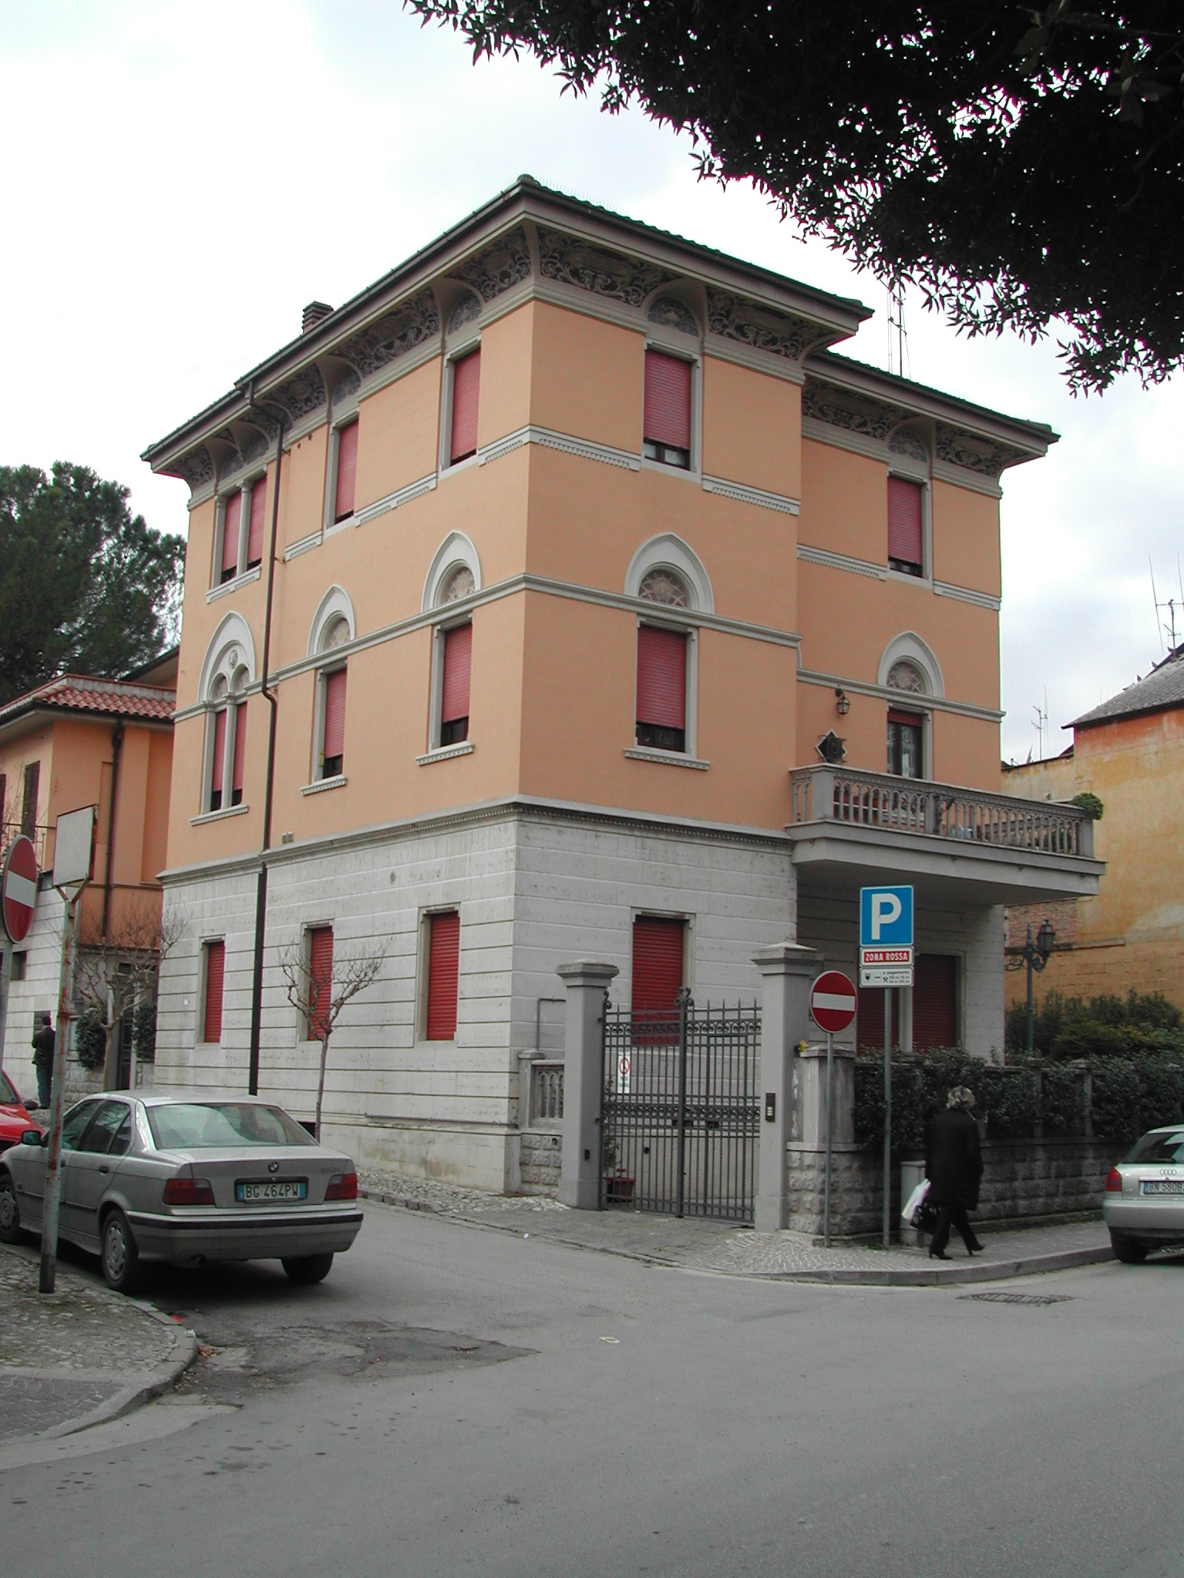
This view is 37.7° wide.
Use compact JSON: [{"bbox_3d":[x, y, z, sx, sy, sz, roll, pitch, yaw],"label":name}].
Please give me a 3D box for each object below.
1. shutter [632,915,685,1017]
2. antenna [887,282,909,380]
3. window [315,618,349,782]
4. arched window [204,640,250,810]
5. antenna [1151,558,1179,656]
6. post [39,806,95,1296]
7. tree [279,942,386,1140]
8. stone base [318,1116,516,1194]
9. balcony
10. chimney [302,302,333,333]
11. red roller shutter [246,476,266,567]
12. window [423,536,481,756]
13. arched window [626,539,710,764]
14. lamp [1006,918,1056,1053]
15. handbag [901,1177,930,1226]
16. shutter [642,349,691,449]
[{"bbox_3d":[0.923,2.842,25.514,1.040,1.880,0.080,8,-12,-35],"label":"shutter"},{"bbox_3d":[6.072,-9.071,34.194,0.600,2.326,1.000,-5,-11,32],"label":"antenna"},{"bbox_3d":[-4.397,-1.565,29.799,0.280,2.850,1.150,8,-12,-36],"label":"window"},{"bbox_3d":[-7.008,-1.194,33.703,0.300,3.280,1.950,8,-12,-36],"label":"arched window"},{"bbox_3d":[13.446,-4.280,40.500,0.700,2.300,0.350,-1,-10,13],"label":"antenna"},{"bbox_3d":[-3.844,1.855,12.533,0.100,3.460,0.780,8,-12,-36],"label":"post"},{"bbox_3d":[-3.840,3.905,25.550,1.552,3.449,1.397,3,-10,-8],"label":"tree"},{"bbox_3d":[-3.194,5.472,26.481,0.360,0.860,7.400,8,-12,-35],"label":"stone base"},{"bbox_3d":[5.632,0.904,29.559,6.970,1.458,2.647,8,-12,-35],"label":"balcony"},{"bbox_3d":[-5.304,-8.729,33.673,0.420,1.200,0.460,8,-12,-36],"label":"chimney"},{"bbox_3d":[-6.299,-5.140,33.051,0.080,1.600,0.950,8,-12,-35],"label":"red roller shutter"},{"bbox_3d":[-2.096,-2.266,26.393,0.300,3.420,1.780,8,-12,-35],"label":"window"},{"bbox_3d":[1.158,-2.180,26.737,1.720,3.600,0.300,8,-12,-36],"label":"arched window"},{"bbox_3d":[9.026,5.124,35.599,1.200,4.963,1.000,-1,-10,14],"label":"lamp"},{"bbox_3d":[3.036,3.868,16.250,0.300,0.420,0.150,8,-12,-36],"label":"handbag"},{"bbox_3d":[1.189,-6.177,27.513,1.050,1.500,0.080,8,-12,-36],"label":"shutter"}]

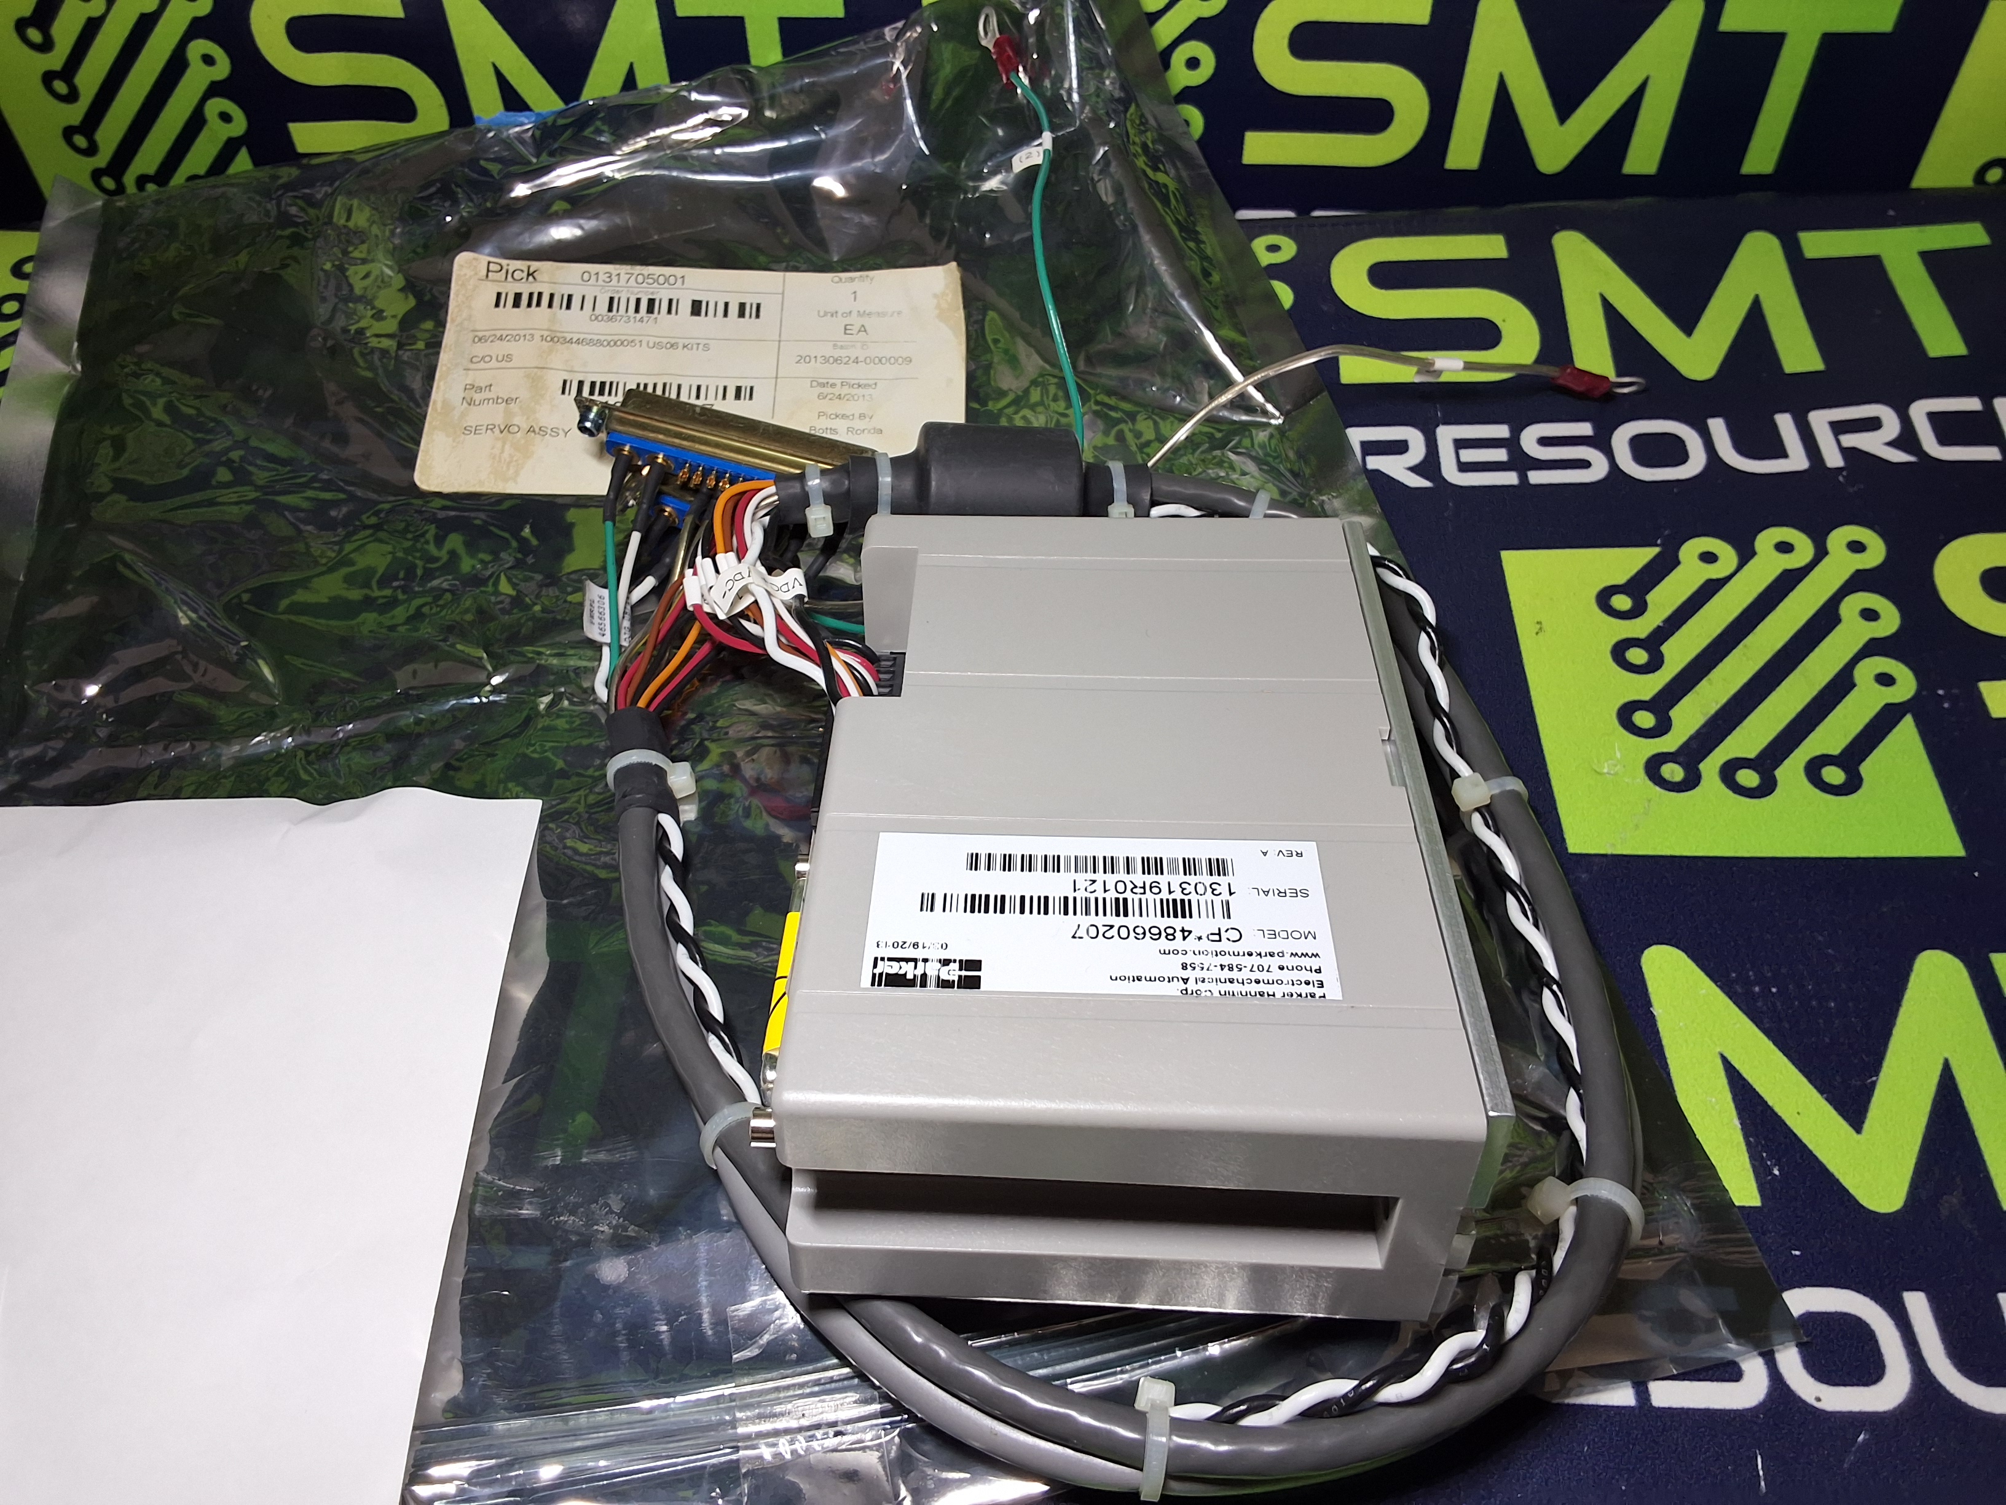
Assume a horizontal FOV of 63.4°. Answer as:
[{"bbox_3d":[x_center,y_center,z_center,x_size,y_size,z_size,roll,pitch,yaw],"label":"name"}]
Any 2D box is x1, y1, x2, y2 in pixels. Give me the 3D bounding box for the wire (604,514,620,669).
[{"bbox_3d":[-0.073,-0.030,0.301,0.003,0.004,0.037,-7,58,-7],"label":"wire"}]

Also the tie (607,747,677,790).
[{"bbox_3d":[-0.062,0.005,0.286,0.015,0.013,0.005,-11,44,-11],"label":"tie"}]

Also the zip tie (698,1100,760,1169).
[{"bbox_3d":[-0.039,0.056,0.236,0.013,0.011,0.005,-20,46,-20],"label":"zip tie"}]

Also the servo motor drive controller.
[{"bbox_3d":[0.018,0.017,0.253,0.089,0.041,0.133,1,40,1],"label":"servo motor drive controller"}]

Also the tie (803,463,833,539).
[{"bbox_3d":[-0.037,-0.050,0.322,0.005,0.013,0.013,-1,43,0],"label":"tie"}]

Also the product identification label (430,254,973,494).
[{"bbox_3d":[-0.071,-0.090,0.388,0.124,0.003,0.073,0,61,-5],"label":"product identification label"}]

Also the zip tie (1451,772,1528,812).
[{"bbox_3d":[0.086,0.008,0.287,0.013,0.010,0.005,-4,43,-3],"label":"zip tie"}]

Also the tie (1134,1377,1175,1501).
[{"bbox_3d":[0.019,0.086,0.202,0.005,0.011,0.014,-1,43,0],"label":"tie"}]

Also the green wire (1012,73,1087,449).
[{"bbox_3d":[0.012,-0.119,0.383,0.008,0.010,0.128,-5,59,-4],"label":"green wire"}]

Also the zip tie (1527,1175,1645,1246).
[{"bbox_3d":[0.081,0.065,0.225,0.015,0.011,0.005,17,45,19],"label":"zip tie"}]

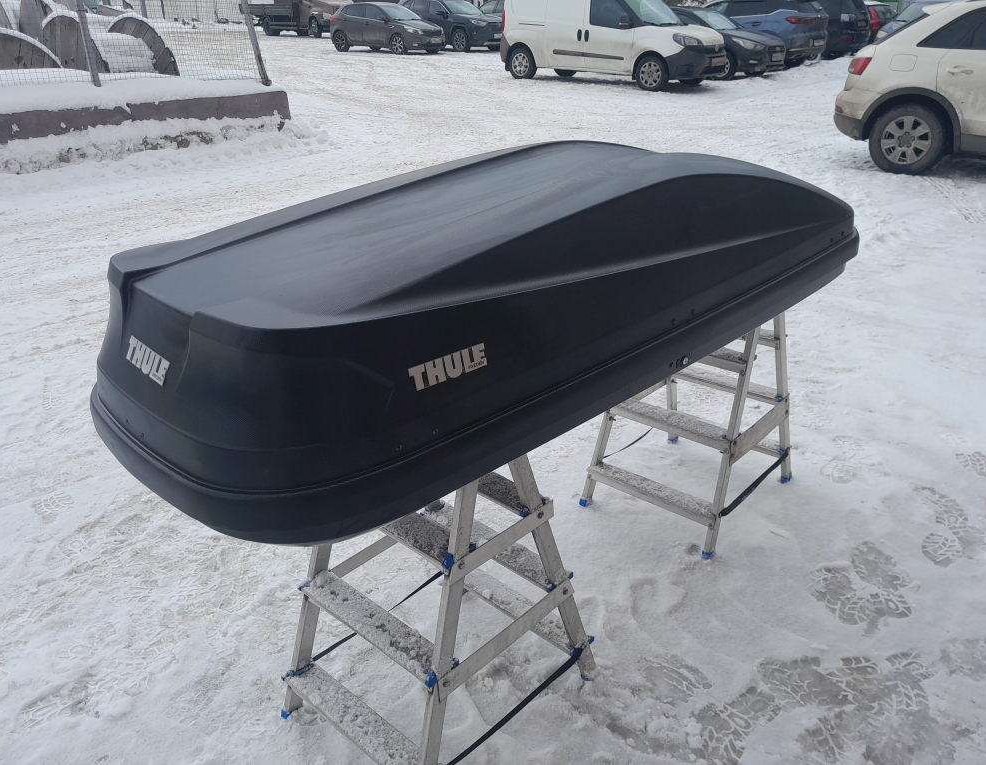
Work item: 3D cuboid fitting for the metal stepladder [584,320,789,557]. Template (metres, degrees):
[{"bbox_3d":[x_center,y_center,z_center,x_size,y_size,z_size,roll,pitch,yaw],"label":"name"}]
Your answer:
[{"bbox_3d":[0.692,0.016,2.664,0.490,0.830,0.640,21,33,37],"label":"metal stepladder"}]

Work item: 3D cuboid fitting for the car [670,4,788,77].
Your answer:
[{"bbox_3d":[4.500,-7.853,18.321,4.400,1.470,1.730,22,33,37],"label":"car"}]

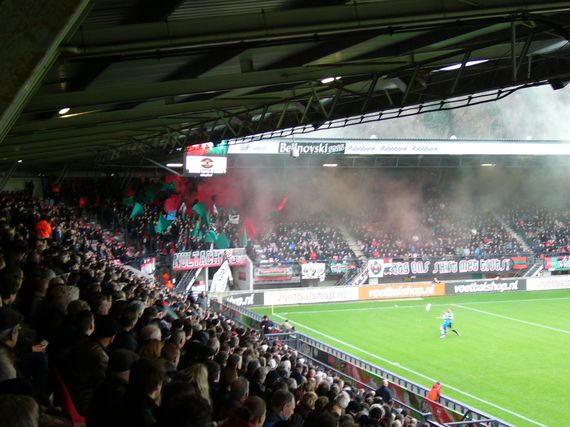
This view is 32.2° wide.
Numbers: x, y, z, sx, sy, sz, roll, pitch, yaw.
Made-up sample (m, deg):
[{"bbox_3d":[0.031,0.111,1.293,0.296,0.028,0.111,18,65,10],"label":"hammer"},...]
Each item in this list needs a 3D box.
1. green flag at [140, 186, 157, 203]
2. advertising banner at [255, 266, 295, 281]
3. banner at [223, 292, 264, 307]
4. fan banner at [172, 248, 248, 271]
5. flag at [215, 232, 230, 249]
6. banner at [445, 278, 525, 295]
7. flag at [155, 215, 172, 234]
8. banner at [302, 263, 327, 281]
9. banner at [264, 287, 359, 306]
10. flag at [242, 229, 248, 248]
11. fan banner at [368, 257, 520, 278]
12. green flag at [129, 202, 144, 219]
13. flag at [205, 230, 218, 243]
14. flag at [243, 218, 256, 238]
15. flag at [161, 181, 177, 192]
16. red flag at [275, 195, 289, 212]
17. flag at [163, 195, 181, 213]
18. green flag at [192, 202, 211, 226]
[{"bbox_3d":[-11.327,-1.538,82.102,1.240,1.080,0.250,-1,2,-13],"label":"green flag"},{"bbox_3d":[-0.859,4.780,77.906,3.060,1.040,0.060,-1,2,-18],"label":"advertising banner"},{"bbox_3d":[-3.040,6.185,71.700,3.141,1.000,0.150,-1,2,-19],"label":"banner"},{"bbox_3d":[-5.599,3.476,75.150,6.573,1.280,0.080,-2,3,-34],"label":"fan banner"},{"bbox_3d":[-4.897,2.163,77.696,1.170,1.180,0.250,-1,2,-11],"label":"flag"},{"bbox_3d":[15.945,5.812,78.341,7.353,1.000,0.150,-1,2,-19],"label":"banner"},{"bbox_3d":[-9.558,0.846,77.688,1.380,1.530,0.250,-1,2,-13],"label":"flag"},{"bbox_3d":[2.325,4.655,79.054,2.040,1.340,0.060,-1,2,-18],"label":"banner"},{"bbox_3d":[1.966,6.087,73.451,7.468,1.000,0.150,-1,2,-19],"label":"banner"},{"bbox_3d":[-3.130,1.963,78.647,0.390,1.540,0.250,-1,2,-10],"label":"flag"},{"bbox_3d":[13.172,4.457,80.463,13.857,1.266,0.080,-1,2,-19],"label":"fan banner"},{"bbox_3d":[-11.728,-0.237,78.000,1.264,1.264,0.350,-1,2,-14],"label":"green flag"},{"bbox_3d":[-5.842,1.828,78.500,1.113,0.954,0.350,-1,2,-14],"label":"flag"},{"bbox_3d":[-2.837,1.277,80.065,1.000,1.660,0.250,-1,2,-10],"label":"flag"},{"bbox_3d":[-9.909,-2.296,84.000,1.361,1.021,0.350,-1,2,-14],"label":"flag"},{"bbox_3d":[-0.258,-0.838,84.918,1.150,1.420,0.250,-1,2,-9],"label":"red flag"},{"bbox_3d":[-9.346,-0.786,81.685,1.360,1.410,0.250,-1,2,-12],"label":"flag"},{"bbox_3d":[-6.764,0.081,80.000,1.458,1.944,0.350,-1,2,-14],"label":"green flag"}]

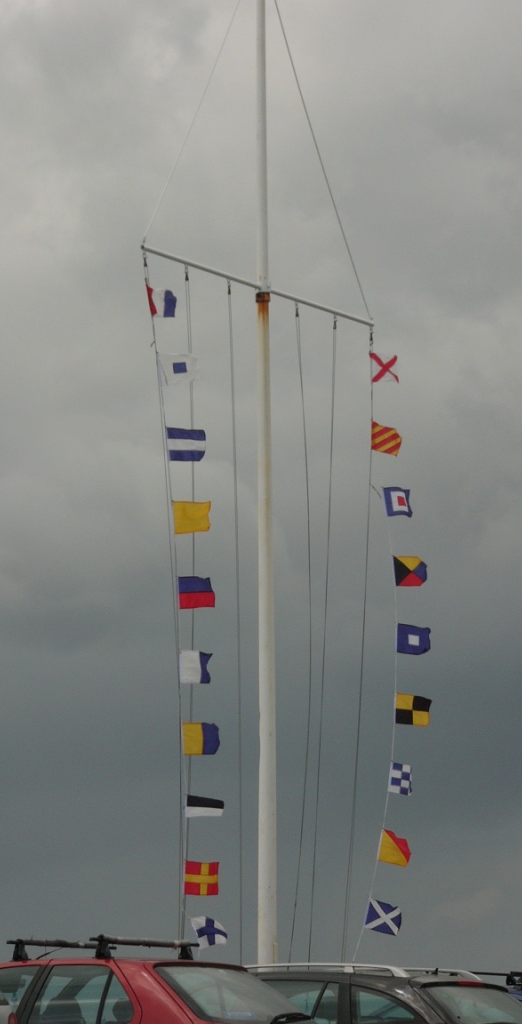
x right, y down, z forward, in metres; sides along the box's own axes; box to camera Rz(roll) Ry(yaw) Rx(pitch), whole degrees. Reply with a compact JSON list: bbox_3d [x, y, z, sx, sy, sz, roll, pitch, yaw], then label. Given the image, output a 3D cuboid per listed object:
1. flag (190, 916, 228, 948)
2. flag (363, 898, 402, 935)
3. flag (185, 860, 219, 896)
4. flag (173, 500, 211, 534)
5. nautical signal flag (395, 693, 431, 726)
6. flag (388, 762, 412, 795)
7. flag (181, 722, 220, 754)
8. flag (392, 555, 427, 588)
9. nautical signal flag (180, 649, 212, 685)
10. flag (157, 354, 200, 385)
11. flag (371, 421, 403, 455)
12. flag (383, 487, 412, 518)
[{"bbox_3d":[-0.544,4.354,37.062,0.342,0.326,0.070,-10,-10,-2],"label":"flag"},{"bbox_3d":[1.348,4.481,39.556,0.365,0.359,0.070,13,-9,2],"label":"flag"},{"bbox_3d":[-0.612,3.795,37.115,0.353,0.342,0.070,0,-10,0],"label":"flag"},{"bbox_3d":[-0.722,0.058,37.472,0.393,0.340,0.070,-2,-10,0],"label":"flag"},{"bbox_3d":[1.647,2.133,38.664,0.385,0.346,0.070,4,-10,-9],"label":"nautical signal flag"},{"bbox_3d":[1.487,2.873,38.442,0.274,0.334,0.070,10,-13,-23],"label":"flag"},{"bbox_3d":[-0.624,2.362,37.251,0.390,0.333,0.070,-1,-10,0],"label":"flag"},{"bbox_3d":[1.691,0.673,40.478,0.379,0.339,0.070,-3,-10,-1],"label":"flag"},{"bbox_3d":[-0.652,1.548,35.621,0.332,0.329,0.070,1,-9,-8],"label":"nautical signal flag"},{"bbox_3d":[-0.867,-1.503,37.623,0.420,0.342,0.070,-5,-10,-1],"label":"flag"},{"bbox_3d":[1.376,-0.806,39.249,0.341,0.351,0.070,6,-11,-14],"label":"flag"},{"bbox_3d":[1.492,-0.115,39.136,0.322,0.328,0.070,1,-9,-10],"label":"flag"}]

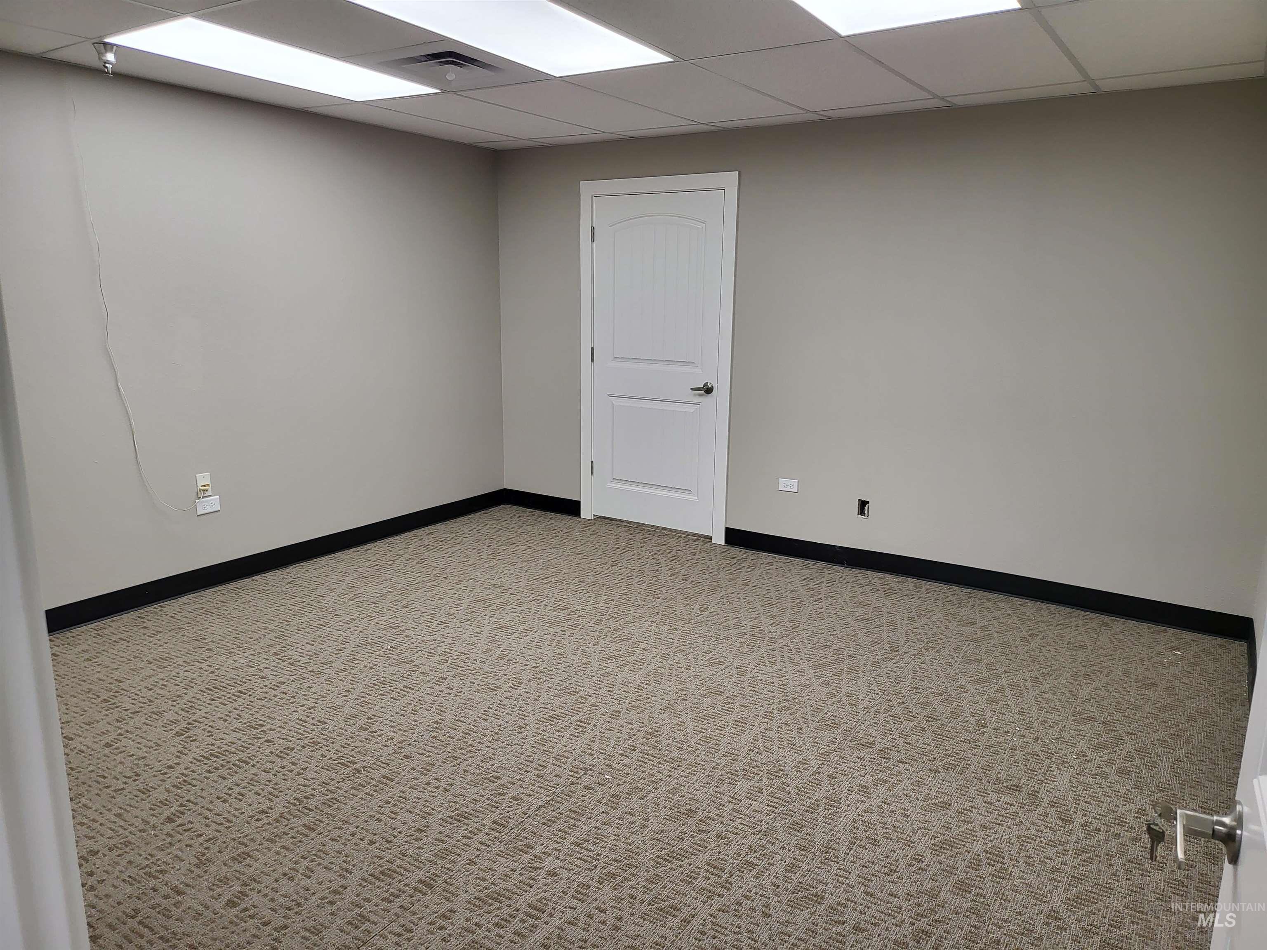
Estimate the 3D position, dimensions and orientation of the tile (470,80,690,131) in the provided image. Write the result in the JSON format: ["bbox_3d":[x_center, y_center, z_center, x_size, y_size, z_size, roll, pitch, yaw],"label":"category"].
[{"bbox_3d":[-0.230,-1.792,4.277,0.598,0.018,1.207,9,15,33],"label":"tile"}]

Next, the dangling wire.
[{"bbox_3d":[-2.213,-0.712,3.930,0.020,1.870,0.375,9,14,32],"label":"dangling wire"}]

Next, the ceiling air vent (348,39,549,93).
[{"bbox_3d":[-0.736,-1.644,3.535,0.600,0.020,0.600,9,14,32],"label":"ceiling air vent"}]

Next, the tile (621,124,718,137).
[{"bbox_3d":[0.181,-1.926,4.881,0.598,0.018,0.255,9,15,33],"label":"tile"}]

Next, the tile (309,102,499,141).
[{"bbox_3d":[-1.171,-1.955,4.884,0.411,0.020,1.209,9,14,32],"label":"tile"}]

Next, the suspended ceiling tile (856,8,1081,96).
[{"bbox_3d":[1.293,-1.555,3.293,0.598,0.018,1.207,9,15,33],"label":"suspended ceiling tile"}]

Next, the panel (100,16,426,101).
[{"bbox_3d":[-1.410,-1.690,3.610,0.590,0.030,1.199,9,14,32],"label":"panel"}]

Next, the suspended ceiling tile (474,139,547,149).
[{"bbox_3d":[-0.770,-2.076,5.488,0.411,0.020,0.246,9,14,32],"label":"suspended ceiling tile"}]

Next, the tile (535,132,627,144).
[{"bbox_3d":[-0.327,-2.005,5.209,0.598,0.018,0.255,9,15,33],"label":"tile"}]

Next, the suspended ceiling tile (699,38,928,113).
[{"bbox_3d":[0.785,-1.634,3.621,0.598,0.018,1.207,9,15,33],"label":"suspended ceiling tile"}]

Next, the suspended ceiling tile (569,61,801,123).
[{"bbox_3d":[0.278,-1.713,3.949,0.598,0.018,1.207,9,15,33],"label":"suspended ceiling tile"}]

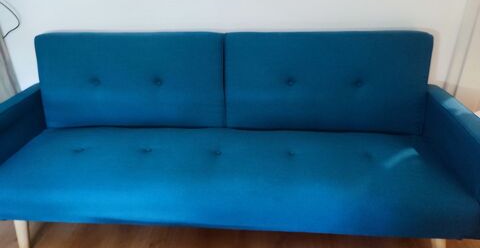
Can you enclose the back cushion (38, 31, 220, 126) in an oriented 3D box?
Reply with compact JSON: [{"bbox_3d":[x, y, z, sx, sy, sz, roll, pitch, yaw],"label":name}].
[{"bbox_3d":[-0.500,-0.201,1.678,0.887,0.469,0.128,1,13,4],"label":"back cushion"}]

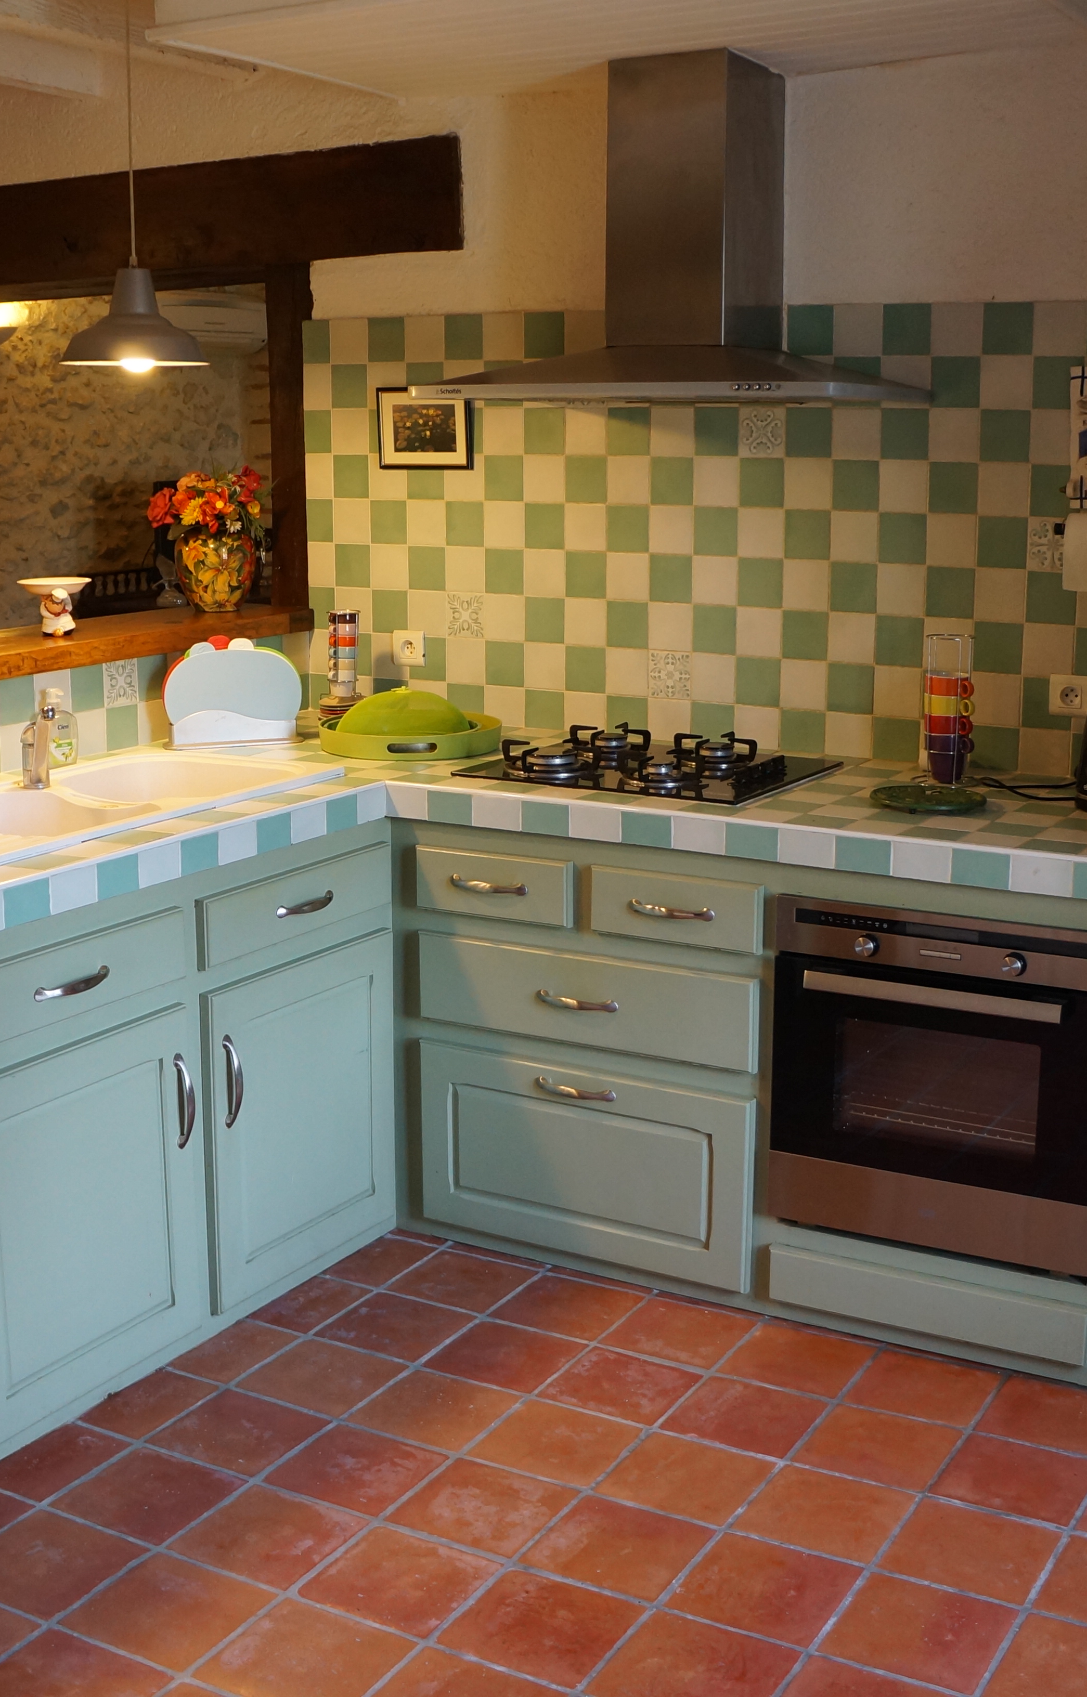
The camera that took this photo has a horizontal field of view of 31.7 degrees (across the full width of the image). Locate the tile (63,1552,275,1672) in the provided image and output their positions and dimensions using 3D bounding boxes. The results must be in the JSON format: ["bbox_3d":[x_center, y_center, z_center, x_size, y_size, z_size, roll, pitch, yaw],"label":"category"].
[{"bbox_3d":[-0.499,1.034,2.569,0.216,0.015,0.216,7,13,28],"label":"tile"}]

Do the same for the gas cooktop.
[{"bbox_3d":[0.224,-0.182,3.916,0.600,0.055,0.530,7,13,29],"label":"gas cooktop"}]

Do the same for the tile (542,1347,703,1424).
[{"bbox_3d":[0.130,0.902,3.189,0.220,0.015,0.220,7,14,29],"label":"tile"}]

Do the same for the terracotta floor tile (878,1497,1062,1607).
[{"bbox_3d":[0.599,0.988,2.667,0.212,0.017,0.209,6,13,29],"label":"terracotta floor tile"}]

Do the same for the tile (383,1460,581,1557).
[{"bbox_3d":[-0.086,0.965,2.794,0.208,0.015,0.208,7,14,28],"label":"tile"}]

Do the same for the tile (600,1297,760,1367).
[{"bbox_3d":[0.239,0.864,3.378,0.212,0.017,0.209,6,13,29],"label":"tile"}]

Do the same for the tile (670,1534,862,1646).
[{"bbox_3d":[0.302,1.013,2.608,0.220,0.015,0.220,7,14,29],"label":"tile"}]

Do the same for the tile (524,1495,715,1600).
[{"bbox_3d":[0.108,0.985,2.687,0.208,0.015,0.208,7,14,28],"label":"tile"}]

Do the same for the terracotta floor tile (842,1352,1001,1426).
[{"bbox_3d":[0.646,0.924,3.247,0.209,0.015,0.209,7,13,29],"label":"terracotta floor tile"}]

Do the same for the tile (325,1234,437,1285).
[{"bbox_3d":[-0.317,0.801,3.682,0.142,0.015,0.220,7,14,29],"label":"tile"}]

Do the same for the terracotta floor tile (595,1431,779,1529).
[{"bbox_3d":[0.219,0.981,2.962,0.209,0.015,0.209,7,13,29],"label":"terracotta floor tile"}]

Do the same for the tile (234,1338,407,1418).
[{"bbox_3d":[-0.382,0.916,3.282,0.209,0.015,0.209,7,13,29],"label":"tile"}]

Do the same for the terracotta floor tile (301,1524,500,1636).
[{"bbox_3d":[-0.194,1.005,2.610,0.212,0.017,0.209,6,13,29],"label":"terracotta floor tile"}]

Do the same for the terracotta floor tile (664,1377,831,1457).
[{"bbox_3d":[0.325,0.920,3.077,0.212,0.017,0.209,6,13,29],"label":"terracotta floor tile"}]

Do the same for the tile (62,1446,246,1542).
[{"bbox_3d":[-0.584,0.965,2.836,0.220,0.015,0.220,7,14,29],"label":"tile"}]

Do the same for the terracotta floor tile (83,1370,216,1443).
[{"bbox_3d":[-0.659,0.898,3.105,0.185,0.015,0.208,7,14,28],"label":"terracotta floor tile"}]

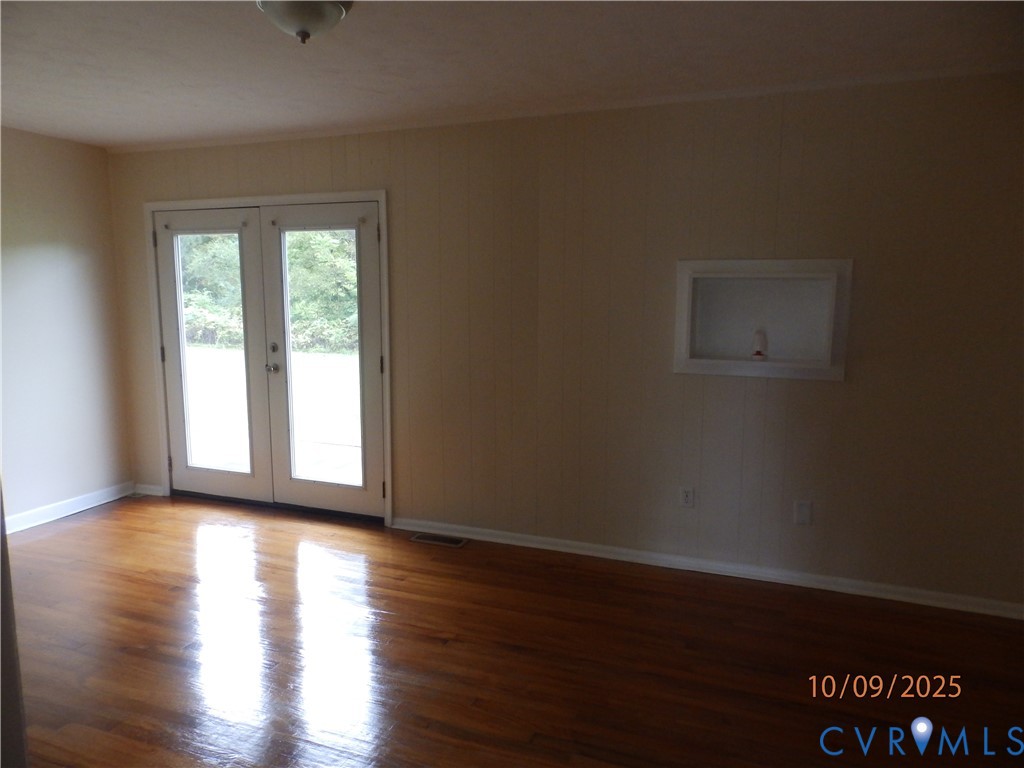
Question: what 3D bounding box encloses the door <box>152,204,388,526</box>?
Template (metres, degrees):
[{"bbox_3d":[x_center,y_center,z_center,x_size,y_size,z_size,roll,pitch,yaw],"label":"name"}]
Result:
[{"bbox_3d":[-1.667,-0.173,4.448,1.933,2.125,0.120,3,8,19],"label":"door"}]

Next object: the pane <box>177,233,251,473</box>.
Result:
[{"bbox_3d":[-2.084,-0.206,4.576,0.565,1.645,0.020,3,8,19],"label":"pane"}]

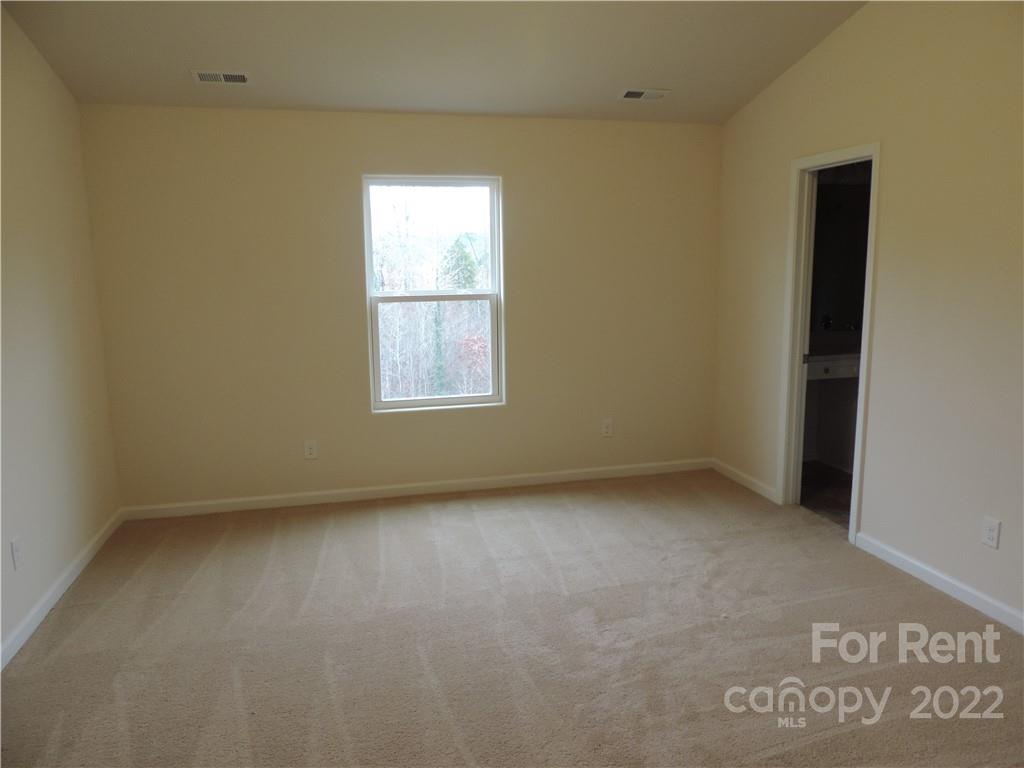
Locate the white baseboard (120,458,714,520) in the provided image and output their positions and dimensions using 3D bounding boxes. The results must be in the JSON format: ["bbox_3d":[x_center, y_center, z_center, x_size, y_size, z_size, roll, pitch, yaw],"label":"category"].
[{"bbox_3d":[-0.448,0.700,4.824,3.980,0.080,0.016,-3,10,-13],"label":"white baseboard"}]

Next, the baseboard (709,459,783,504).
[{"bbox_3d":[1.591,0.655,4.881,0.015,0.080,0.829,-3,10,-13],"label":"baseboard"}]

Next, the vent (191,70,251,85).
[{"bbox_3d":[-1.560,-1.637,3.816,0.280,0.018,0.135,-3,-4,-13],"label":"vent"}]

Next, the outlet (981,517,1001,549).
[{"bbox_3d":[2.029,0.629,3.003,0.010,0.117,0.072,-3,10,-13],"label":"outlet"}]

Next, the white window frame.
[{"bbox_3d":[-0.498,-0.583,4.651,0.878,1.486,0.100,-3,10,-13],"label":"white window frame"}]

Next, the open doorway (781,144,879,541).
[{"bbox_3d":[1.807,-0.216,3.993,0.140,2.084,0.706,-3,10,-13],"label":"open doorway"}]

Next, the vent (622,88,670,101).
[{"bbox_3d":[0.830,-1.772,4.367,0.280,0.018,0.135,-3,-4,-13],"label":"vent"}]

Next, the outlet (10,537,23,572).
[{"bbox_3d":[-2.052,0.701,2.941,0.010,0.117,0.072,-3,10,-13],"label":"outlet"}]

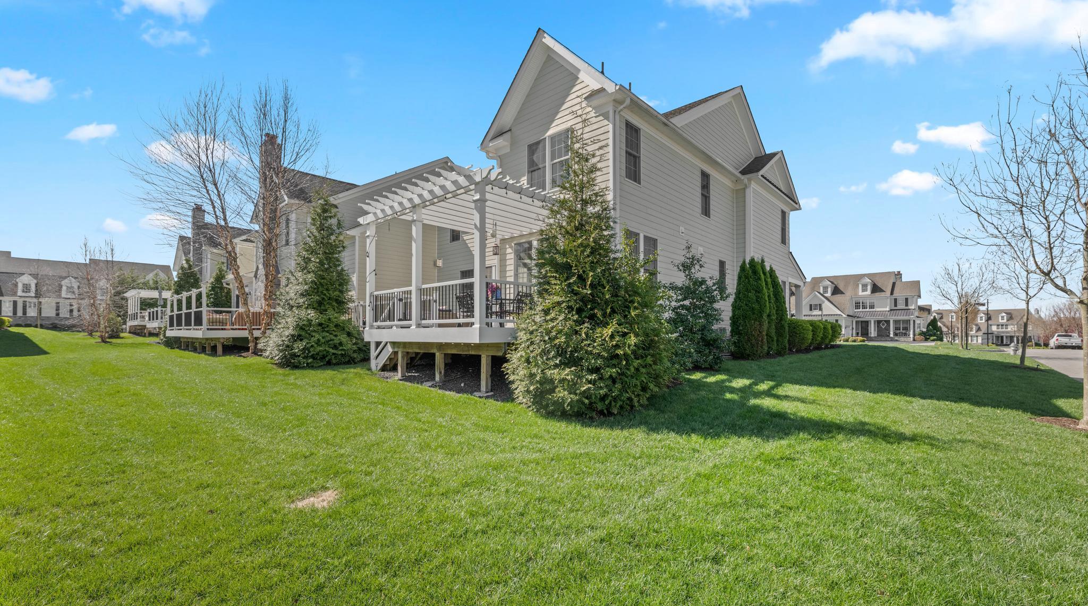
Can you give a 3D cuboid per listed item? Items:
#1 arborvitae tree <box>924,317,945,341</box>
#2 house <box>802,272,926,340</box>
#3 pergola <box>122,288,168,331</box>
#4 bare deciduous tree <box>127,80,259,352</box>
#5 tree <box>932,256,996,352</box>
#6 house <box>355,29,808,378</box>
[{"bbox_3d":[55.395,3.678,60.000,2.100,3.500,2.100,-2,-3,44],"label":"arborvitae tree"},{"bbox_3d":[52.057,0.638,70.500,16.500,10.800,13.500,-2,-3,44],"label":"house"},{"bbox_3d":[-37.473,0.692,40.500,4.800,3.800,3.600,-2,-3,44],"label":"pergola"},{"bbox_3d":[-15.084,-3.731,18.200,4.700,11.500,4.600,-2,-3,44],"label":"bare deciduous tree"},{"bbox_3d":[35.426,0.072,35.800,4.300,7.700,4.300,-2,-3,44],"label":"tree"},{"bbox_3d":[3.400,-3.100,18.200,9.800,11.200,20.300,-2,-3,44],"label":"house"}]

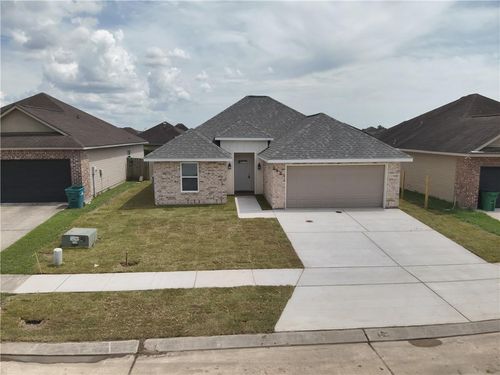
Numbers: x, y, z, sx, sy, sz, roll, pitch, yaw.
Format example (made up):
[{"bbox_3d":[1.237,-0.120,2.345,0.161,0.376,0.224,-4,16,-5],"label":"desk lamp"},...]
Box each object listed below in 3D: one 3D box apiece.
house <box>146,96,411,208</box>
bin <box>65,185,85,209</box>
[{"bbox_3d":[0.750,-3.100,23.500,13.000,6.300,15.200,-1,8,-4],"label":"house"},{"bbox_3d":[-8.960,0.470,17.830,0.710,1.090,0.800,-2,9,-9],"label":"bin"}]

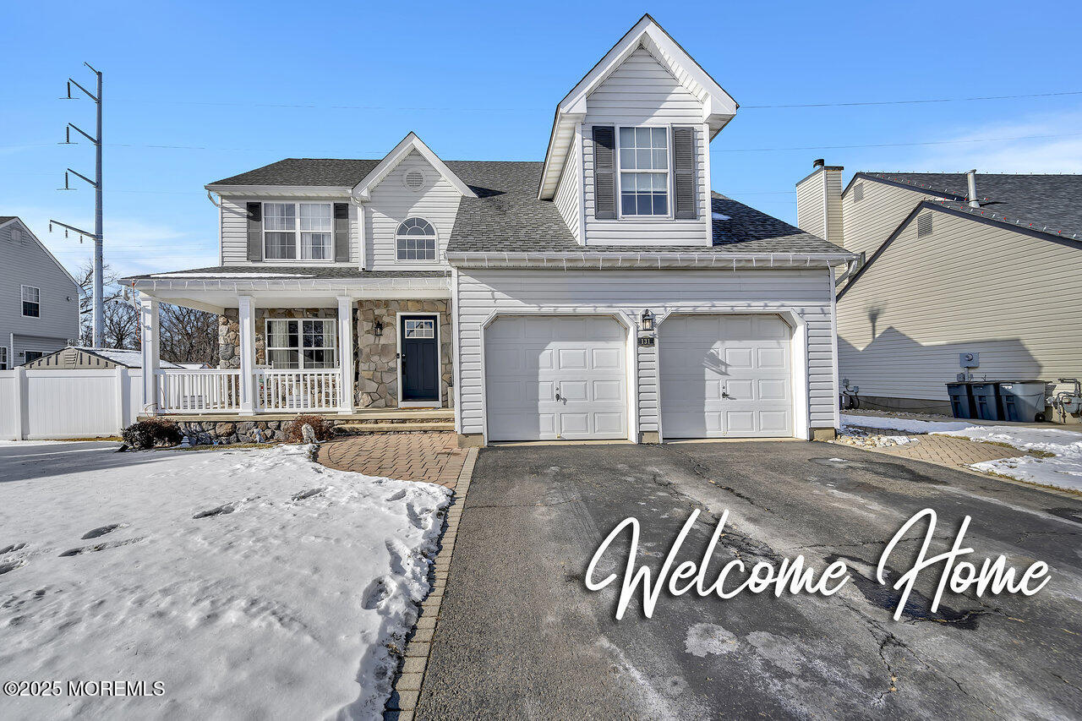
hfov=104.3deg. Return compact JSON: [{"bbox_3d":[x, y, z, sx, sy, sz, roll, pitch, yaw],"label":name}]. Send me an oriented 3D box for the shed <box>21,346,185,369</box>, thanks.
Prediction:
[{"bbox_3d":[-13.123,0.880,12.691,3.050,2.400,2.050,-1,-2,-3],"label":"shed"}]

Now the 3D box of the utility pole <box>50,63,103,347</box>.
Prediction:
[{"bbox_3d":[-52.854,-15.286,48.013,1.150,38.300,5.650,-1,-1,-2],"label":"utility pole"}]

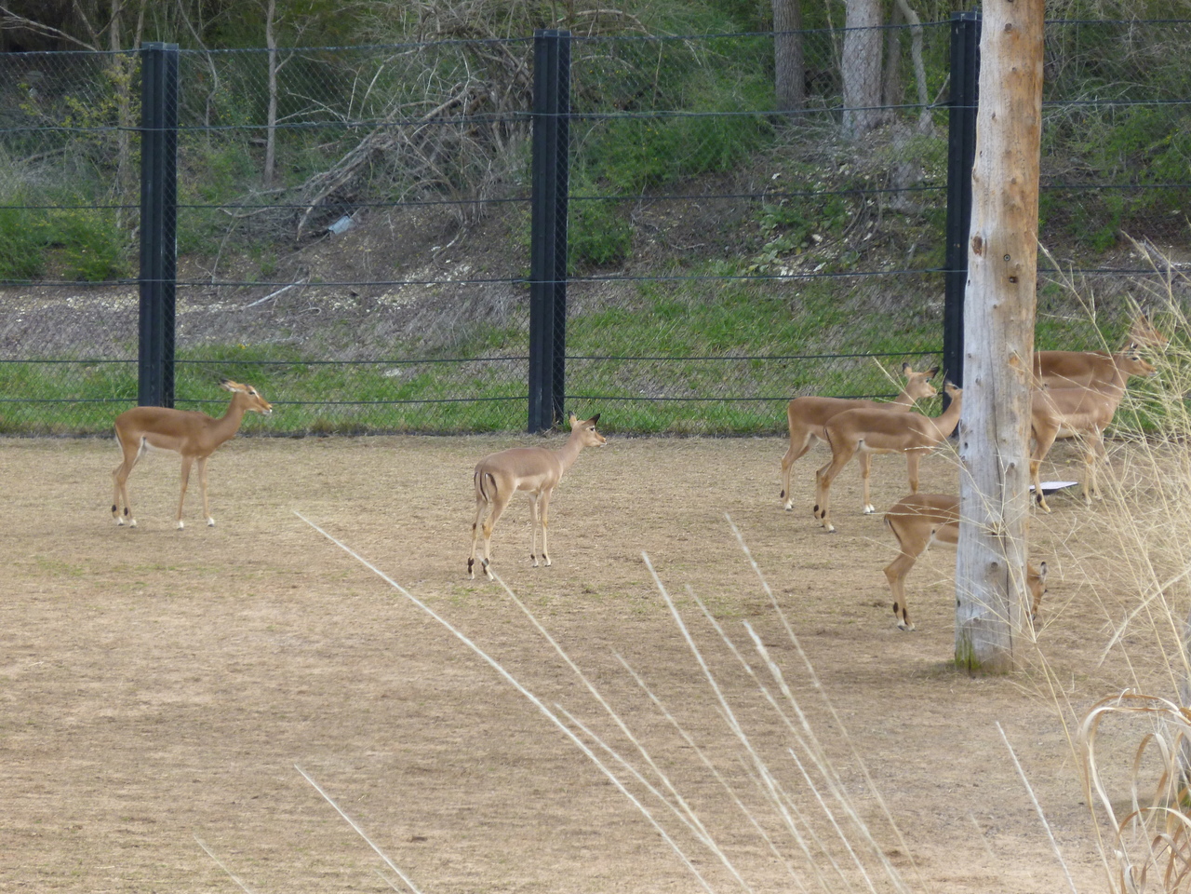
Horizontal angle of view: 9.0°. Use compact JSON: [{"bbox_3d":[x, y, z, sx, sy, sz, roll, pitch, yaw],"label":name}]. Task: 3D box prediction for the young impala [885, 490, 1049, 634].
[{"bbox_3d":[2.224,0.690,45.487,0.980,0.830,0.270,1,5,0],"label":"young impala"}]

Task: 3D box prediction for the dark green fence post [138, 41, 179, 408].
[{"bbox_3d":[-3.433,-1.634,59.479,0.200,3.085,0.200,4,6,31],"label":"dark green fence post"}]

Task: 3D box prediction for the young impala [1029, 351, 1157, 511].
[{"bbox_3d":[3.284,-0.135,50.873,1.000,1.080,0.310,-2,6,-29],"label":"young impala"}]

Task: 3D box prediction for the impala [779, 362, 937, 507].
[{"bbox_3d":[1.797,-0.065,51.554,1.070,1.010,0.320,1,5,6],"label":"impala"}]

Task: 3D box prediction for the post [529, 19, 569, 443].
[{"bbox_3d":[-0.350,-1.636,57.482,0.200,3.067,0.200,4,6,31],"label":"post"}]

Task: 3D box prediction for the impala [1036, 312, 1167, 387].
[{"bbox_3d":[3.461,-0.406,53.052,1.100,1.050,0.300,1,5,2],"label":"impala"}]

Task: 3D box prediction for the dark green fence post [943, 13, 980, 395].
[{"bbox_3d":[2.685,-1.631,55.515,0.200,3.105,0.200,4,6,31],"label":"dark green fence post"}]

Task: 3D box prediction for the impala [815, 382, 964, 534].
[{"bbox_3d":[2.038,0.064,50.286,1.170,1.000,0.300,1,5,-2],"label":"impala"}]

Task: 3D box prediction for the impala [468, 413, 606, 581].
[{"bbox_3d":[-0.383,0.322,49.625,1.000,1.050,0.340,-4,7,-44],"label":"impala"}]

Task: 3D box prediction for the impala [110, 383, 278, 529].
[{"bbox_3d":[-2.842,0.048,53.478,1.130,1.040,0.290,1,5,-1],"label":"impala"}]

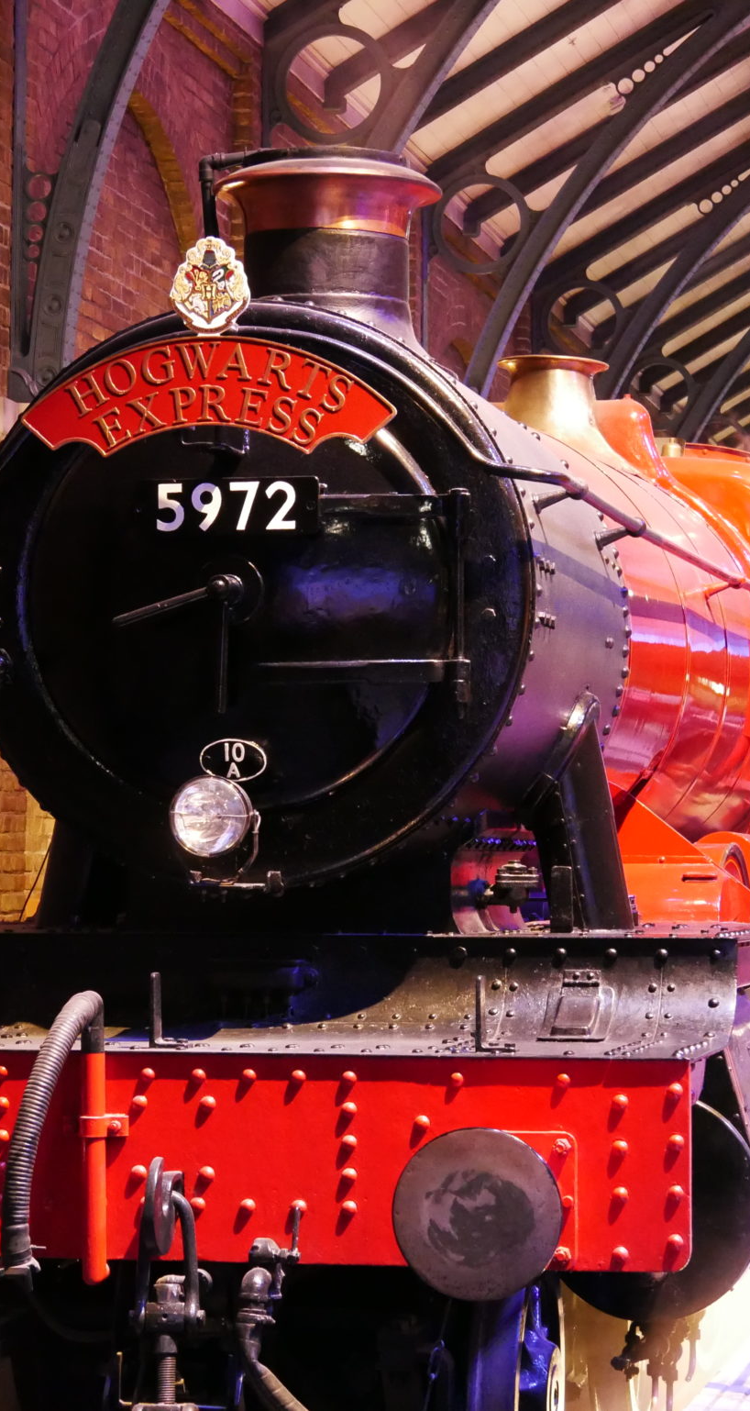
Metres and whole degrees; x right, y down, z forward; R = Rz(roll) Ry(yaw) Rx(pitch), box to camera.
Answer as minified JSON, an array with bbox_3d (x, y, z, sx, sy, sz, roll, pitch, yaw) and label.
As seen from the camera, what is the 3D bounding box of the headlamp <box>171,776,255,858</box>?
[{"bbox_3d":[-0.421,0.295,9.788,0.215,0.215,0.170,0,-3,12],"label":"headlamp"}]

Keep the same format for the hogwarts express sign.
[{"bbox_3d":[-0.434,-0.828,9.753,1.020,0.315,0.040,0,-3,12],"label":"hogwarts express sign"}]

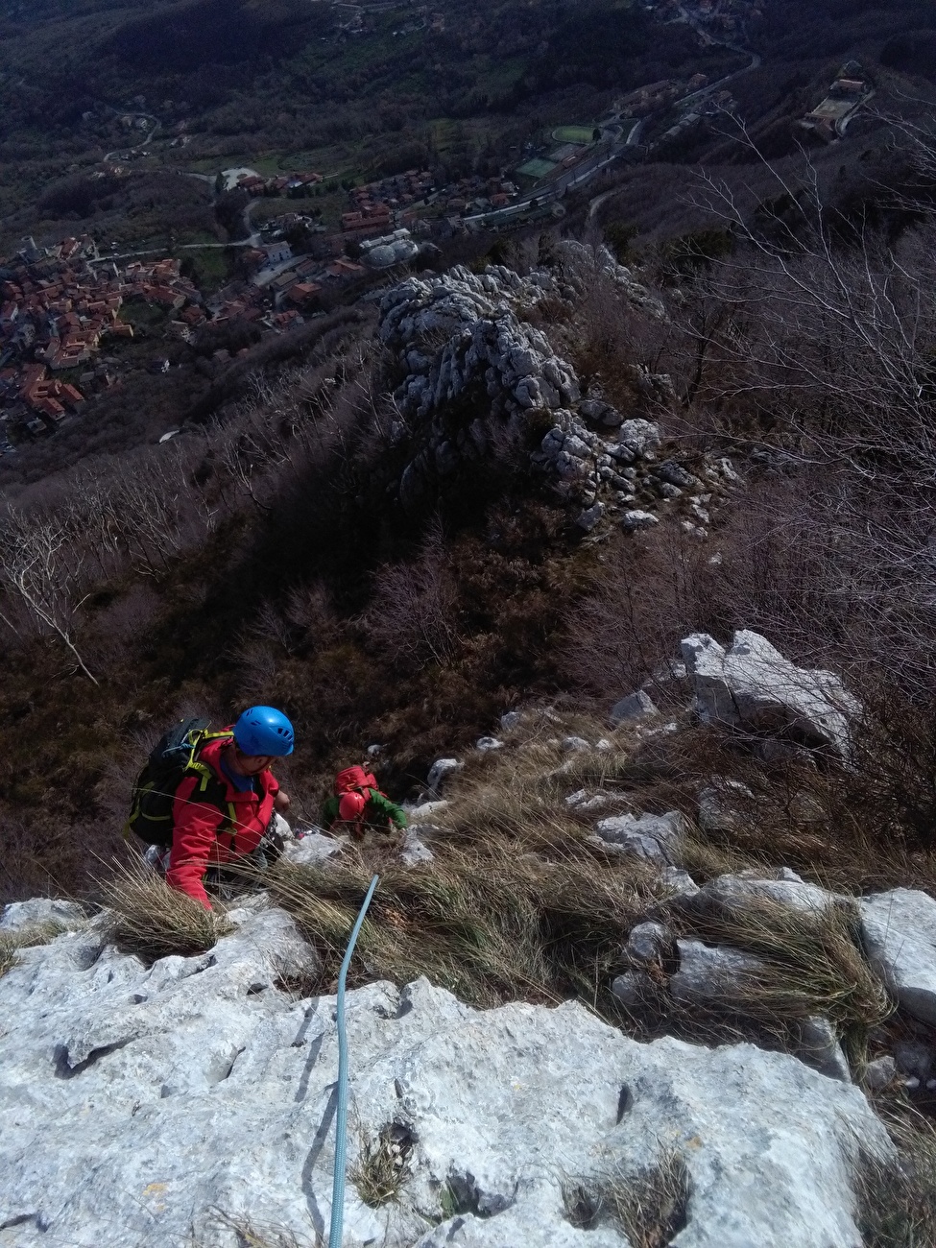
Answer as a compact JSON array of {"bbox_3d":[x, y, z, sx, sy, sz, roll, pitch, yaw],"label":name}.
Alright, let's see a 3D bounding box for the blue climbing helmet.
[{"bbox_3d":[-0.895,0.463,4.500,0.280,0.168,0.225,19,23,-37],"label":"blue climbing helmet"}]

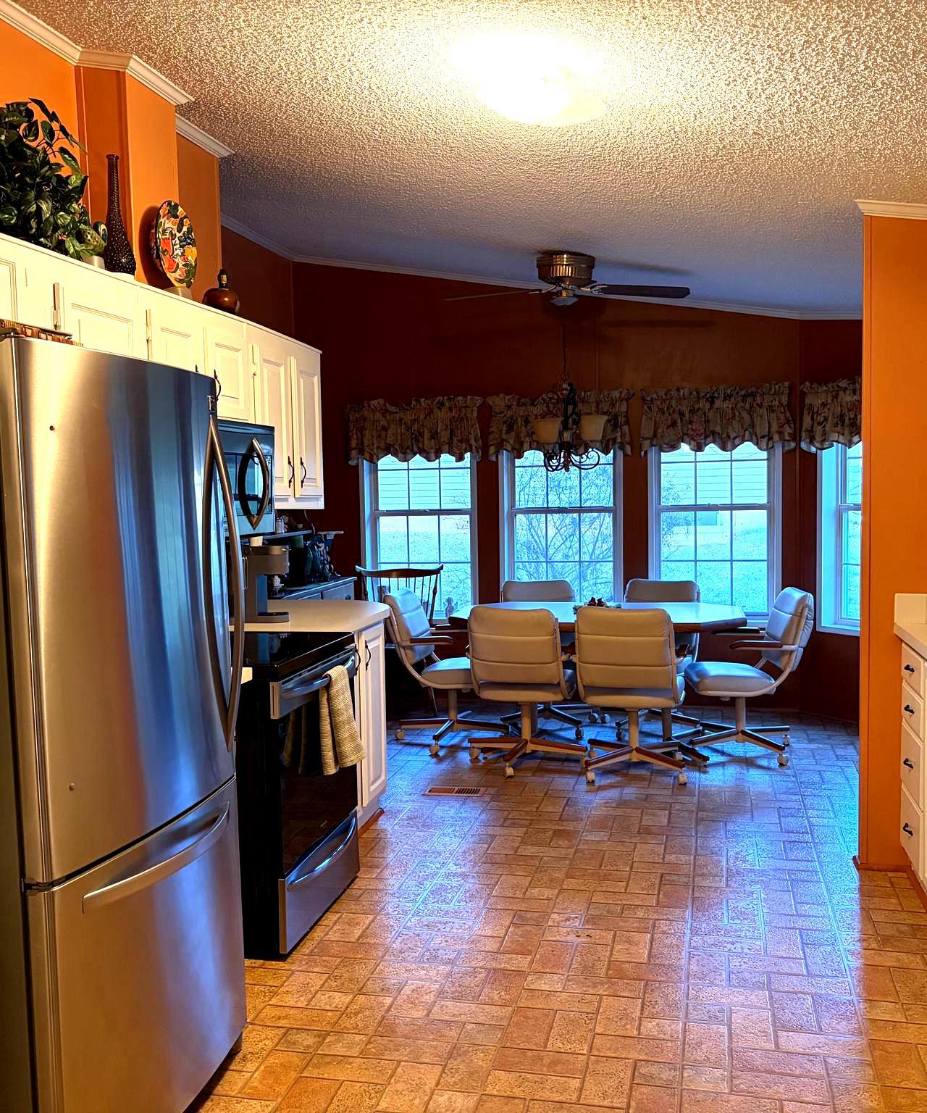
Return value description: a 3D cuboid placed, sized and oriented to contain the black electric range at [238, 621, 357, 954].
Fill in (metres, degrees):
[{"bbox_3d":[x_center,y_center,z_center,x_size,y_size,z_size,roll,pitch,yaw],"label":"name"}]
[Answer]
[{"bbox_3d":[-0.787,0.772,3.846,0.690,0.930,0.770,0,4,13],"label":"black electric range"}]

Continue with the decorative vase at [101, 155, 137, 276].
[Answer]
[{"bbox_3d":[-1.063,-1.038,3.422,0.110,0.375,0.110,0,4,13],"label":"decorative vase"}]

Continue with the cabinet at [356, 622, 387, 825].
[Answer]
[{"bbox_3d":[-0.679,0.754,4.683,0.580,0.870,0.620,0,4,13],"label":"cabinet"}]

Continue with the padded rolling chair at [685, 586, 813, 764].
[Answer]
[{"bbox_3d":[1.508,0.613,5.928,0.640,0.872,0.570,-1,4,3],"label":"padded rolling chair"}]

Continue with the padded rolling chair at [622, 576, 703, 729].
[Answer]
[{"bbox_3d":[1.145,0.598,6.581,0.600,0.870,0.650,0,4,13],"label":"padded rolling chair"}]

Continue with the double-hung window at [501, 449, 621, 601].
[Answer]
[{"bbox_3d":[0.642,-0.260,7.287,0.790,1.320,0.130,0,4,13],"label":"double-hung window"}]

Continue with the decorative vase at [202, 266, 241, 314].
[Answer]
[{"bbox_3d":[-0.877,-0.947,4.052,0.135,0.190,0.135,0,4,13],"label":"decorative vase"}]

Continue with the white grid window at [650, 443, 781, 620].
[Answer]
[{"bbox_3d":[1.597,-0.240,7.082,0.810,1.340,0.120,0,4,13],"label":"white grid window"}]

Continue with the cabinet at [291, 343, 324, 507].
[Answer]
[{"bbox_3d":[-0.801,-0.536,4.678,0.340,0.690,0.340,0,4,13],"label":"cabinet"}]

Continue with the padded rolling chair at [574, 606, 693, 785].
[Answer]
[{"bbox_3d":[0.849,0.649,5.556,0.570,0.872,0.640,0,4,21],"label":"padded rolling chair"}]

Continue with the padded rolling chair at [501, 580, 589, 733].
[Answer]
[{"bbox_3d":[0.499,0.583,6.679,0.570,0.872,0.640,-1,4,6],"label":"padded rolling chair"}]

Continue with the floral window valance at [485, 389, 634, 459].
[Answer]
[{"bbox_3d":[0.612,-0.843,7.161,0.960,0.425,0.120,0,4,13],"label":"floral window valance"}]

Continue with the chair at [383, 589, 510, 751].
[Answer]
[{"bbox_3d":[-0.103,0.622,6.264,0.640,0.872,0.570,0,4,10],"label":"chair"}]

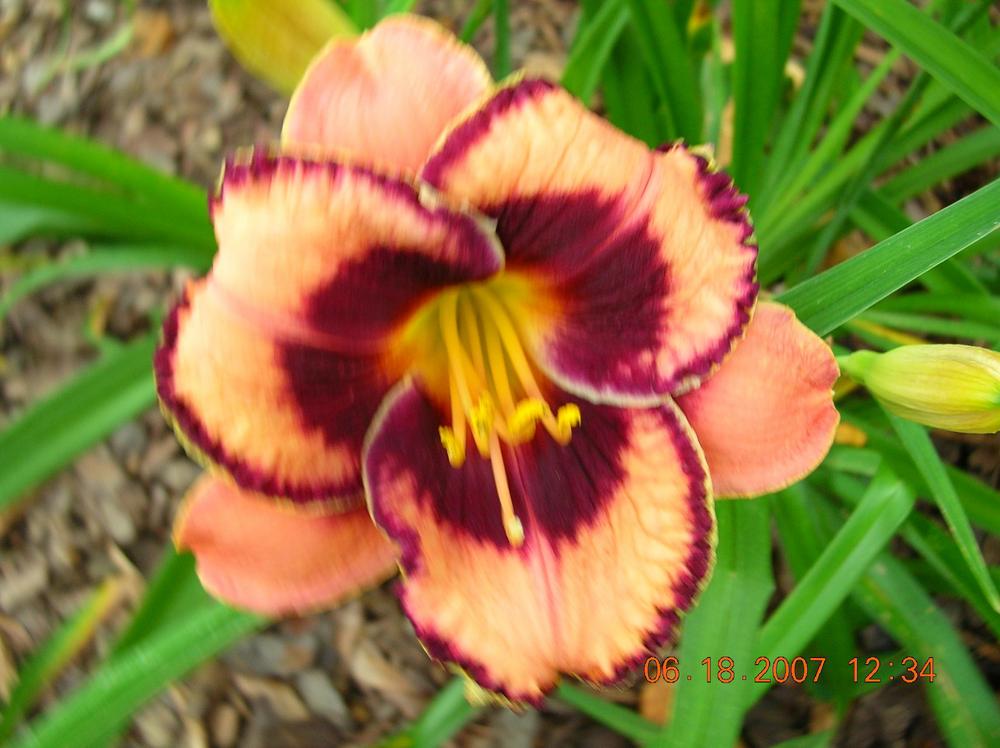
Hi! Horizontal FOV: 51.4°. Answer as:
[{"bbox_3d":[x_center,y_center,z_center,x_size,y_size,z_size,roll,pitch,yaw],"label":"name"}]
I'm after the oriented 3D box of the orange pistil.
[{"bbox_3d":[0.002,0.006,0.217,0.030,0.026,0.062,-6,51,-5],"label":"orange pistil"}]

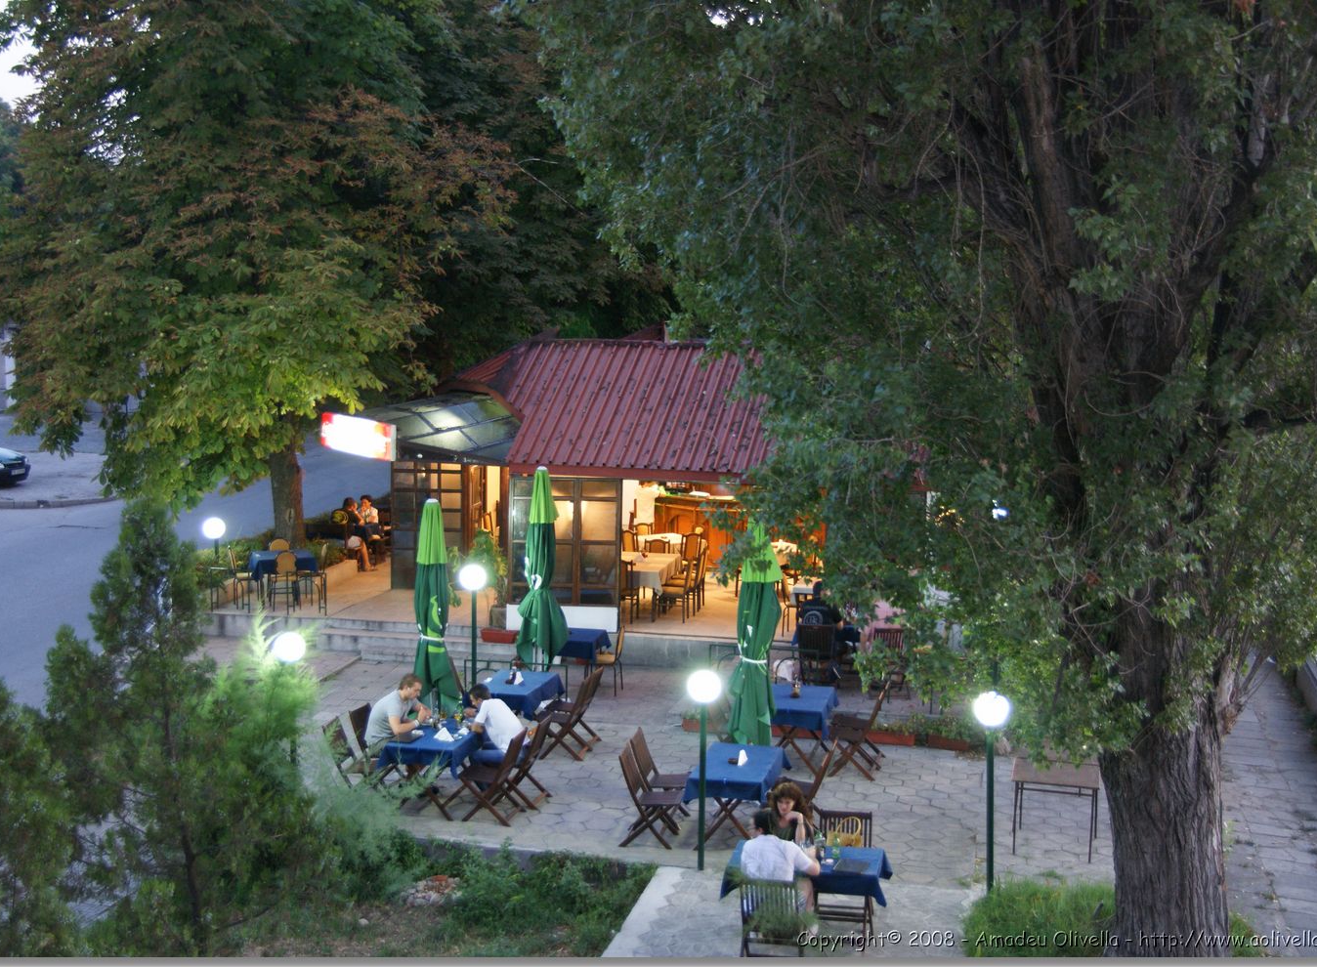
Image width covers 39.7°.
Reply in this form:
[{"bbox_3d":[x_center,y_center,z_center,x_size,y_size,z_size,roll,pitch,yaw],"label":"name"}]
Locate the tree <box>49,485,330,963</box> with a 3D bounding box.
[{"bbox_3d":[-3.680,2.050,14.250,2.250,3.850,2.200,1,9,0],"label":"tree"}]

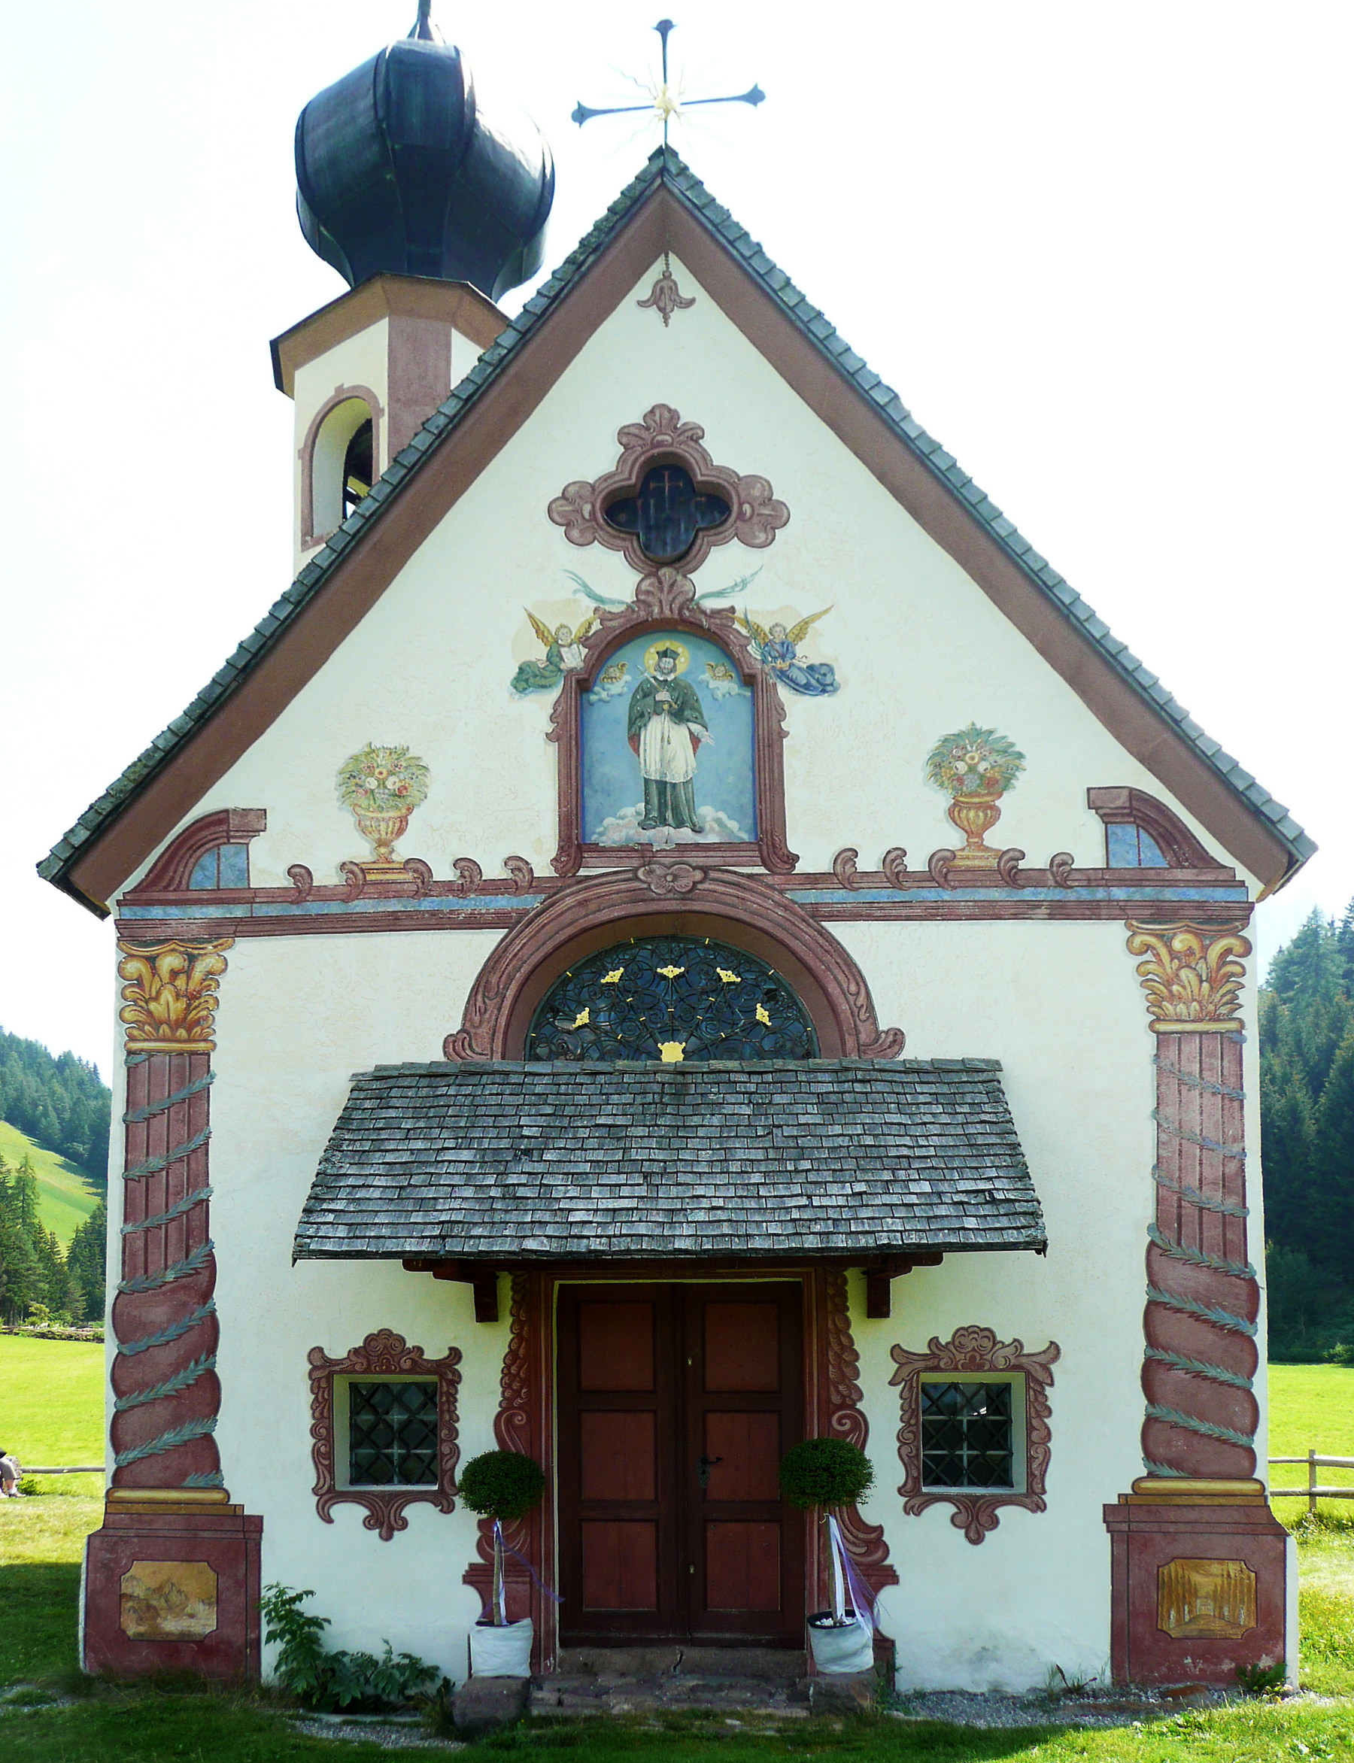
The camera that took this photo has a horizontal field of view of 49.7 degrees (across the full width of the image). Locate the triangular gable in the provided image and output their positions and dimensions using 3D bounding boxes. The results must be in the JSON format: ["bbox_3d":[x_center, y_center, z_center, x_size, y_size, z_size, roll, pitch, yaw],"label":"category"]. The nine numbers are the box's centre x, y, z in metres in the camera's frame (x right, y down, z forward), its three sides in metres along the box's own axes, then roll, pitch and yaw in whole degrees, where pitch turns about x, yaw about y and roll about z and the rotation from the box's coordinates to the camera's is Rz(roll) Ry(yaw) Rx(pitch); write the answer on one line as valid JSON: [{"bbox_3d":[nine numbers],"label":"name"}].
[{"bbox_3d":[-0.004,-2.183,8.988,7.500,4.650,0.600,-1,-3,2],"label":"triangular gable"}]

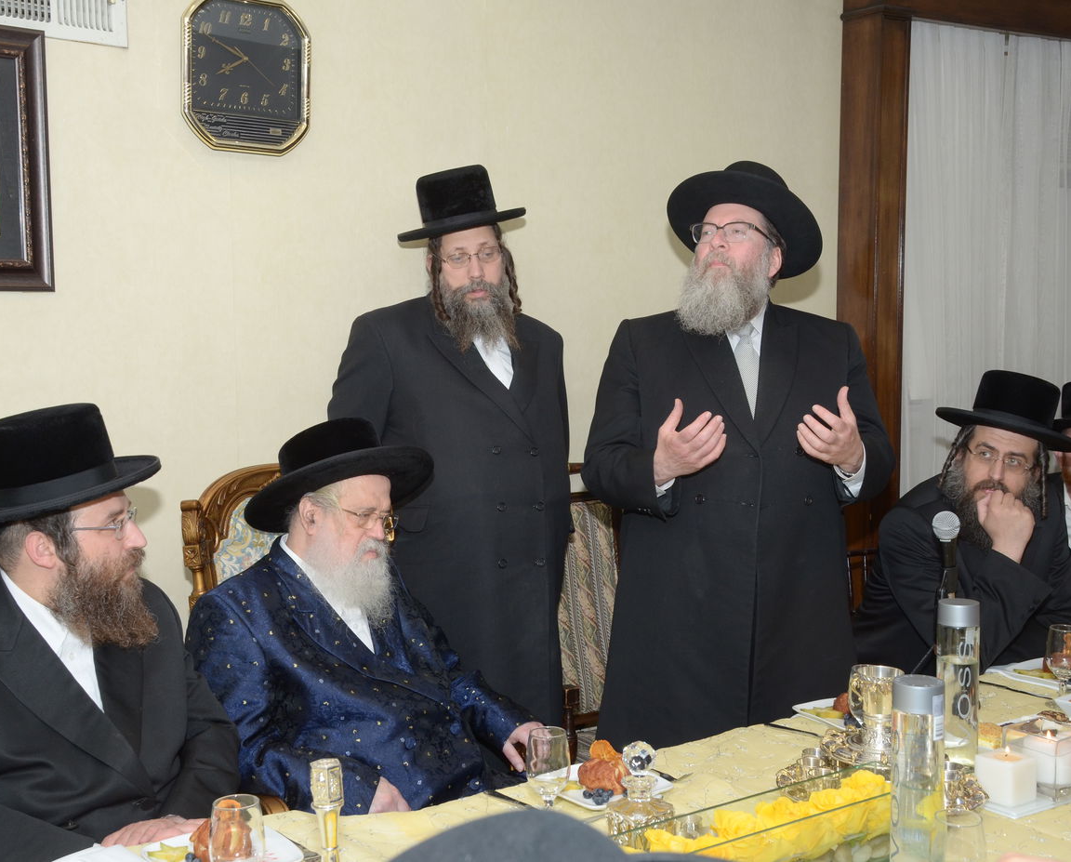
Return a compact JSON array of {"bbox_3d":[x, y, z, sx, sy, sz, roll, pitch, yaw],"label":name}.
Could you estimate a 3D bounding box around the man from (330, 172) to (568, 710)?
[{"bbox_3d":[-0.181,0.336,3.055,0.550,1.800,0.400,-5,8,-38],"label":"man"}]

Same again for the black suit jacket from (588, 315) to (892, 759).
[{"bbox_3d":[0.390,0.254,2.845,0.620,1.020,0.440,-1,6,-6],"label":"black suit jacket"}]

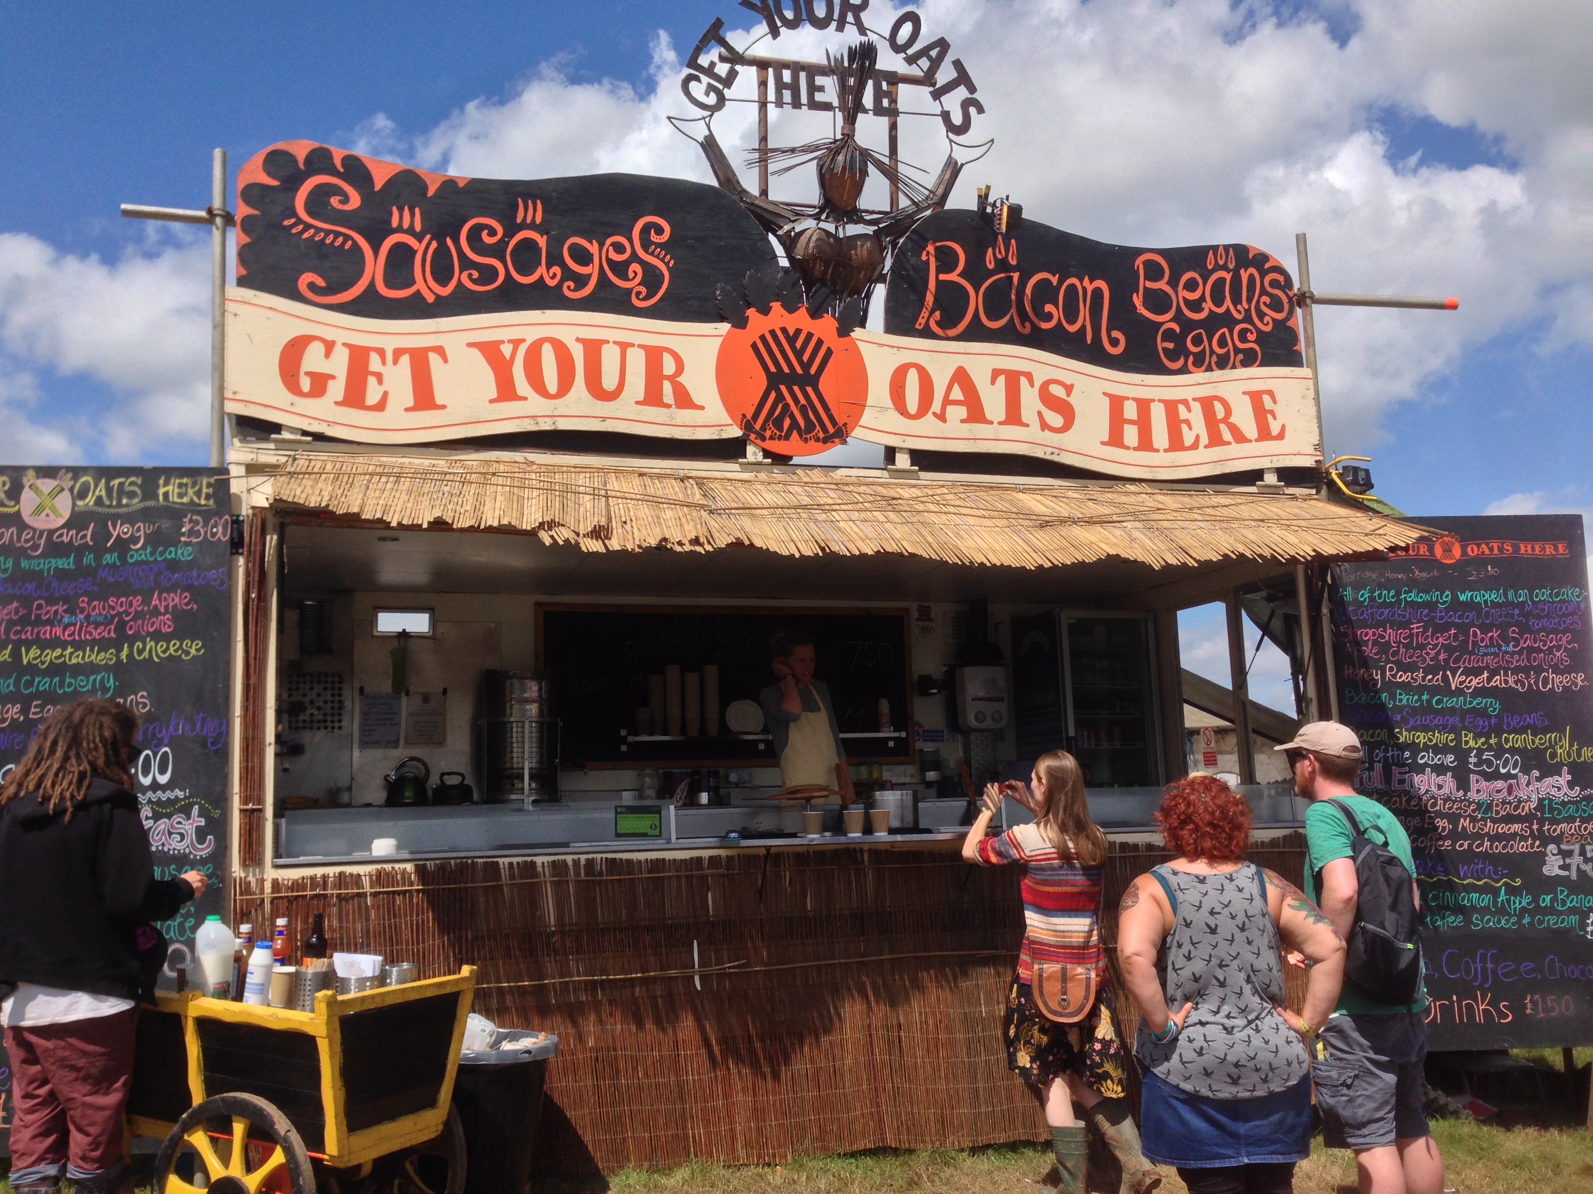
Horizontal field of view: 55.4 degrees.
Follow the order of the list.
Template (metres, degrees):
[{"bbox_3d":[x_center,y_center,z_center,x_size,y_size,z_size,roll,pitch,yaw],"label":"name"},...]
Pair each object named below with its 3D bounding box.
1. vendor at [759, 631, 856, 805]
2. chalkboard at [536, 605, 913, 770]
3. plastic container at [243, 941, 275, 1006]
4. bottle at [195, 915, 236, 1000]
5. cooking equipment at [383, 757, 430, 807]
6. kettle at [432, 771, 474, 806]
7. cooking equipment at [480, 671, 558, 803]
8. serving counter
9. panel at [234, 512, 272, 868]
[{"bbox_3d":[0.057,1.016,7.446,0.450,1.711,0.310,1,-9,-20],"label":"vendor"},{"bbox_3d":[-0.372,0.509,8.689,2.210,0.920,0.035,1,-9,-17],"label":"chalkboard"},{"bbox_3d":[-1.557,1.109,4.405,0.073,0.210,0.073,7,-9,-20],"label":"plastic container"},{"bbox_3d":[-1.748,1.094,4.561,0.120,0.265,0.110,1,-9,-21],"label":"bottle"},{"bbox_3d":[-1.937,0.921,7.547,0.226,0.252,0.210,1,-9,-20],"label":"cooking equipment"},{"bbox_3d":[-1.723,0.966,7.618,0.203,0.177,0.180,1,-9,-20],"label":"kettle"},{"bbox_3d":[-1.416,0.722,7.716,0.364,0.688,0.320,1,-9,-20],"label":"cooking equipment"},{"bbox_3d":[0.162,1.009,6.922,4.833,0.230,0.460,1,-9,-20],"label":"serving counter"},{"bbox_3d":[-2.138,0.349,5.972,0.115,1.406,0.040,1,-9,-20],"label":"panel"}]

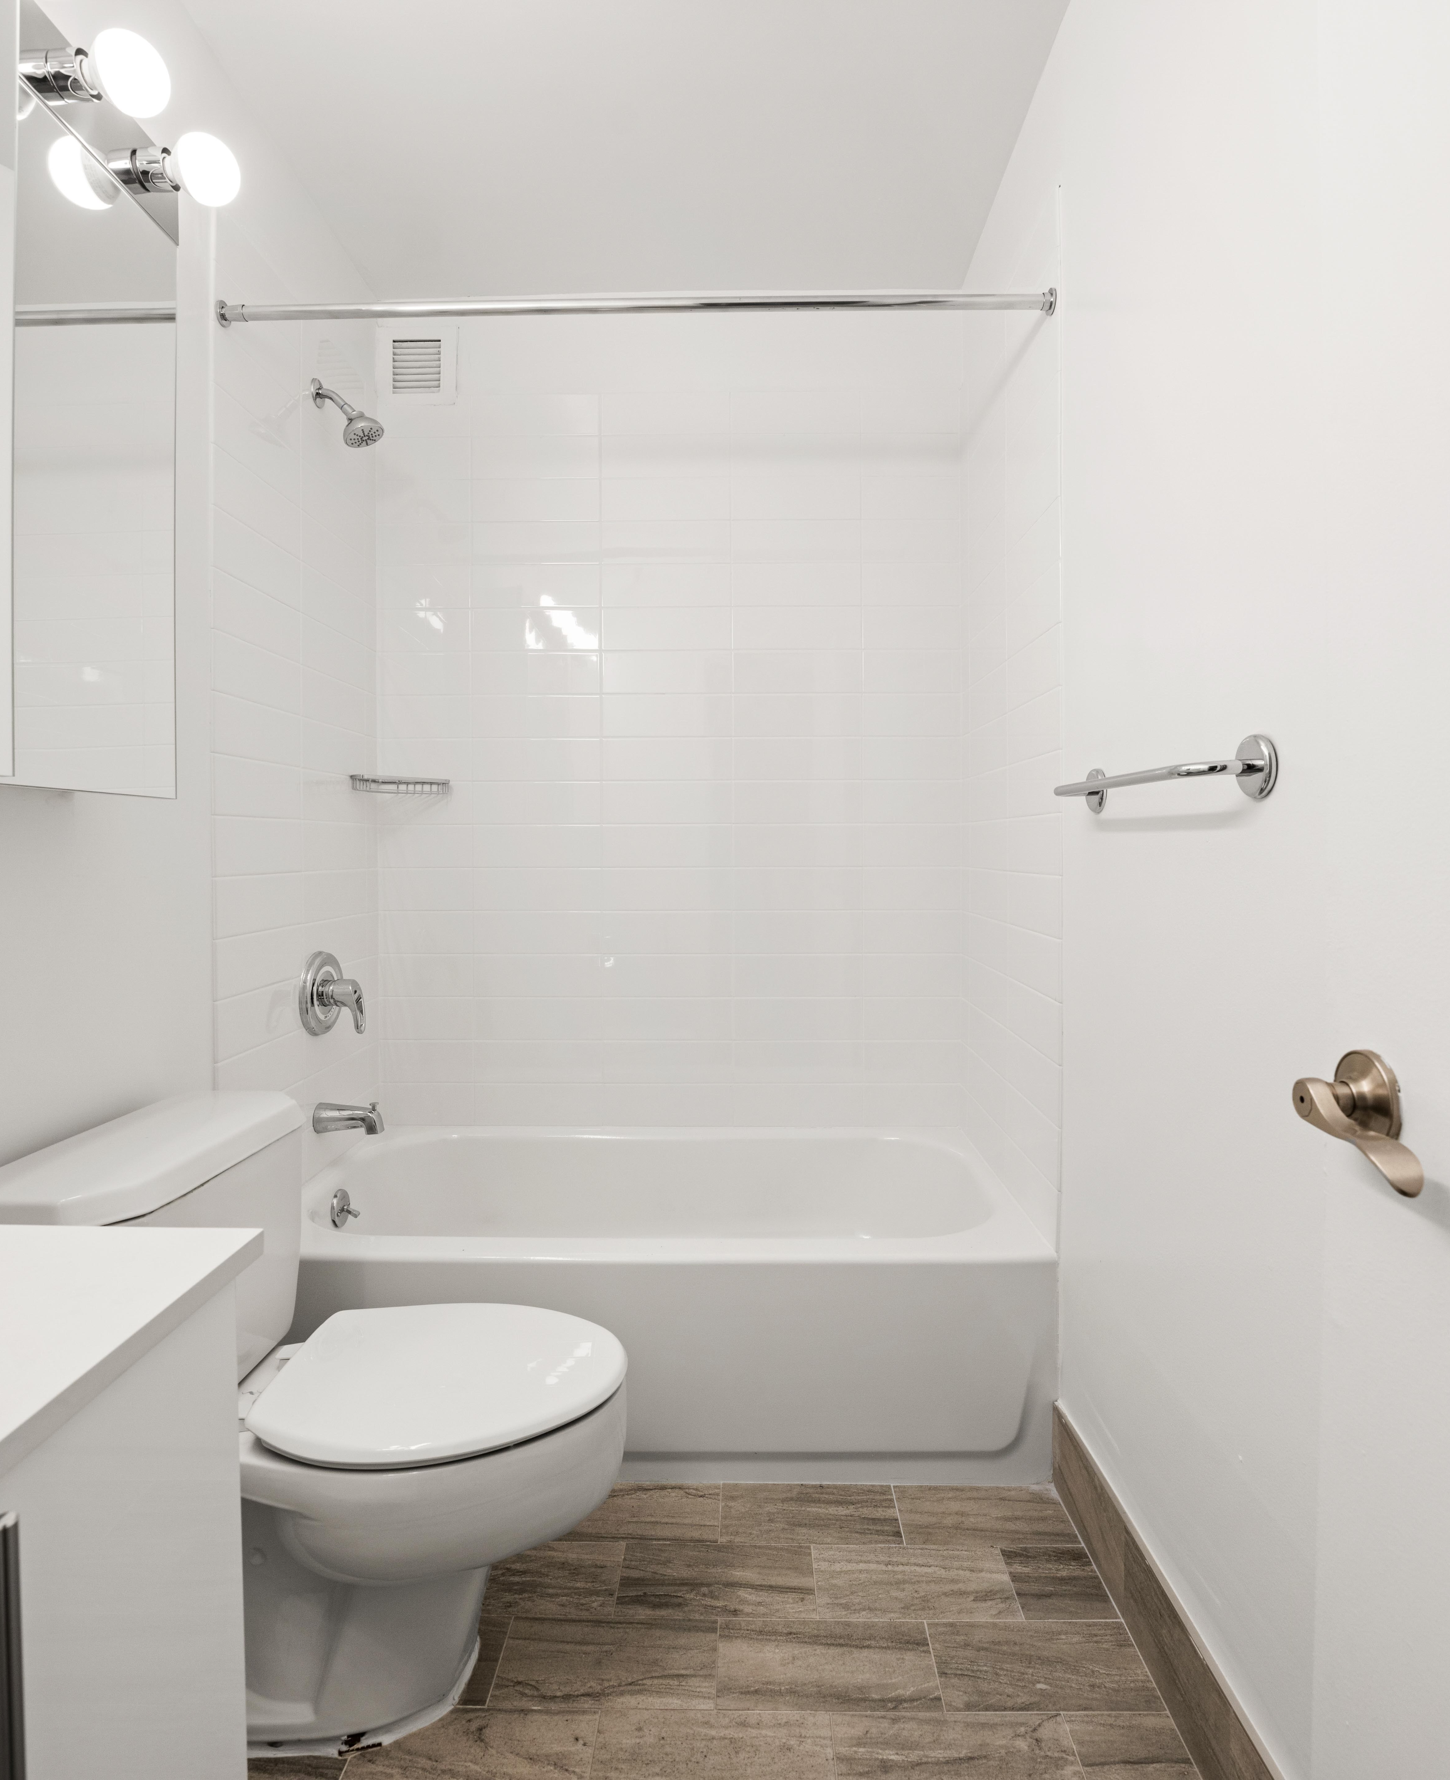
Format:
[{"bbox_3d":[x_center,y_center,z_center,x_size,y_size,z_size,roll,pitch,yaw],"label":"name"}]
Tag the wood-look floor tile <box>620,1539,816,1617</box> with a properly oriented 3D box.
[{"bbox_3d":[-0.011,1.090,1.400,0.304,0.010,0.144,0,2,1],"label":"wood-look floor tile"}]

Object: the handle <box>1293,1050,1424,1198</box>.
[{"bbox_3d":[0.454,0.164,0.625,0.070,0.075,0.135,0,2,-3],"label":"handle"}]

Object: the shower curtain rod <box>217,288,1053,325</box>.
[{"bbox_3d":[-0.157,-1.010,1.547,1.465,0.052,0.052,0,2,1],"label":"shower curtain rod"}]

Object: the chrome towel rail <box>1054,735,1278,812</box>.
[{"bbox_3d":[0.552,-0.147,1.190,0.072,0.072,0.510,0,2,1],"label":"chrome towel rail"}]

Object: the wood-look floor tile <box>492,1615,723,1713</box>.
[{"bbox_3d":[-0.163,1.096,1.258,0.304,0.010,0.144,0,2,1],"label":"wood-look floor tile"}]

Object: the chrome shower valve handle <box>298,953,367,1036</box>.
[{"bbox_3d":[-0.846,0.232,1.975,0.100,0.184,0.180,0,2,1],"label":"chrome shower valve handle"}]

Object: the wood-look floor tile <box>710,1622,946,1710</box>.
[{"bbox_3d":[0.143,1.095,1.254,0.304,0.010,0.144,0,2,1],"label":"wood-look floor tile"}]

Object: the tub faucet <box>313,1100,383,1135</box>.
[{"bbox_3d":[-0.821,0.500,1.956,0.144,0.070,0.060,0,2,1],"label":"tub faucet"}]

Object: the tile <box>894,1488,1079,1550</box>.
[{"bbox_3d":[0.450,1.080,1.530,0.300,0.009,0.142,0,2,1],"label":"tile"}]

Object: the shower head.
[{"bbox_3d":[-0.812,-1.036,1.938,0.155,0.152,0.095,0,2,1],"label":"shower head"}]

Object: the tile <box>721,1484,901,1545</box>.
[{"bbox_3d":[0.147,1.080,1.535,0.305,0.009,0.142,0,2,1],"label":"tile"}]

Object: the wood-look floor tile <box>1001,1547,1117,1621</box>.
[{"bbox_3d":[0.521,1.088,1.394,0.140,0.010,0.144,0,2,1],"label":"wood-look floor tile"}]

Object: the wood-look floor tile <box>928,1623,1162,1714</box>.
[{"bbox_3d":[0.444,1.094,1.252,0.295,0.010,0.144,0,2,1],"label":"wood-look floor tile"}]

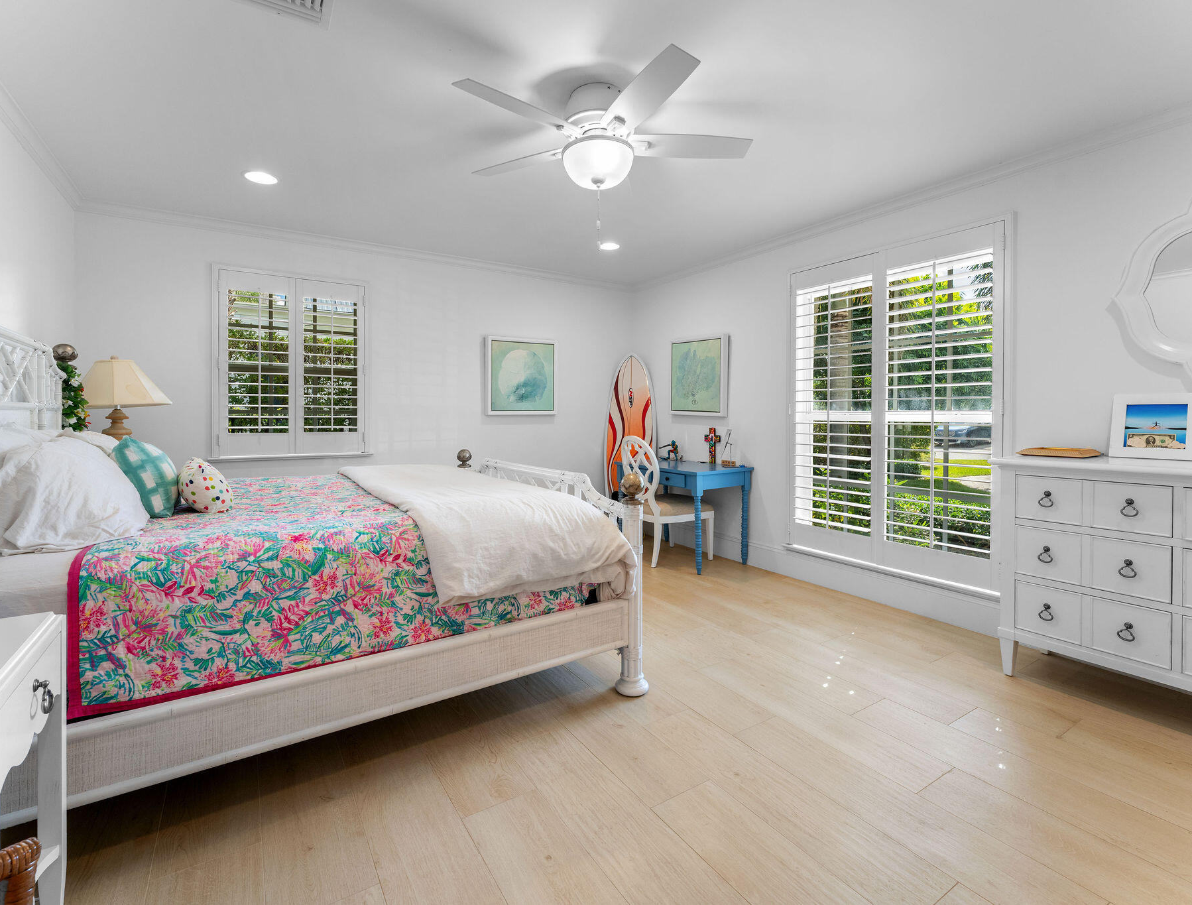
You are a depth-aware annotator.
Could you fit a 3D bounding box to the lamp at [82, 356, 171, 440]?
[{"bbox_3d":[-2.905,-0.184,3.217,0.470,0.800,0.470,-1,3,-34],"label":"lamp"}]

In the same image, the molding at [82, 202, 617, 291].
[{"bbox_3d":[-1.439,-1.620,4.354,4.211,0.080,0.055,-1,3,-30],"label":"molding"}]

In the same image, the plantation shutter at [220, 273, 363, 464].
[{"bbox_3d":[-2.258,-0.639,3.969,0.995,1.341,0.090,-1,3,-30],"label":"plantation shutter"}]

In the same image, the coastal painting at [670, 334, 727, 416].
[{"bbox_3d":[0.858,-0.636,4.484,0.045,0.635,0.650,-3,5,-34],"label":"coastal painting"}]

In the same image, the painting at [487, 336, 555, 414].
[{"bbox_3d":[-0.679,-0.690,4.847,0.680,0.694,0.045,-1,3,-30],"label":"painting"}]

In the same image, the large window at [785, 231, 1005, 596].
[{"bbox_3d":[1.834,-0.274,3.371,0.090,1.977,1.314,-1,3,-34],"label":"large window"}]

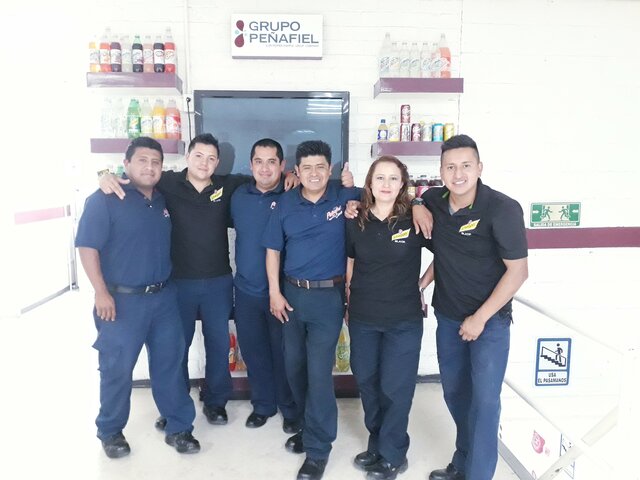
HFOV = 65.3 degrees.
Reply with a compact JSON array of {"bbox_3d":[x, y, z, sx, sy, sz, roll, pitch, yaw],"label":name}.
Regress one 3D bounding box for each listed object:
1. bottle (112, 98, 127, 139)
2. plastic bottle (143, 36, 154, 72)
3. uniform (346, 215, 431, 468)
[{"bbox_3d":[-1.315,-0.798,3.275,0.086,0.268,0.086,0,6,-3],"label":"bottle"},{"bbox_3d":[-1.113,-1.200,3.239,0.071,0.238,0.071,0,6,-3],"label":"plastic bottle"},{"bbox_3d":[0.351,0.507,2.562,0.420,1.290,0.320,1,6,7],"label":"uniform"}]

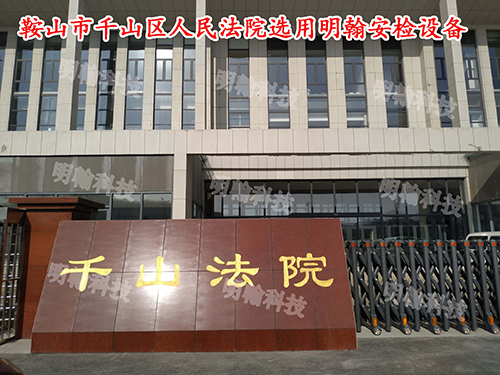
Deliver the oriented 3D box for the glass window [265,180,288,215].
[{"bbox_3d":[1.653,0.672,21.144,1.460,2.130,0.120,-1,-9,0],"label":"glass window"}]

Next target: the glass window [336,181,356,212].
[{"bbox_3d":[4.757,0.457,17.092,1.081,1.629,0.100,-1,-9,0],"label":"glass window"}]

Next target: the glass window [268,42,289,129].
[{"bbox_3d":[1.833,-6.781,22.333,1.420,6.270,0.150,-1,-9,0],"label":"glass window"}]

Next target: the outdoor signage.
[{"bbox_3d":[-0.841,1.494,5.617,4.800,1.990,0.720,-1,-9,0],"label":"outdoor signage"}]

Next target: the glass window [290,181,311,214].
[{"bbox_3d":[3.067,0.617,21.138,1.360,2.060,0.120,-1,-9,0],"label":"glass window"}]

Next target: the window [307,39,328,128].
[{"bbox_3d":[4.346,-6.772,22.306,1.430,6.260,0.150,-1,-9,0],"label":"window"}]

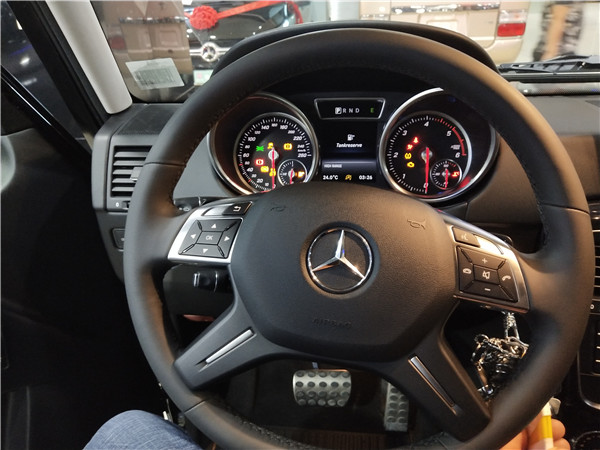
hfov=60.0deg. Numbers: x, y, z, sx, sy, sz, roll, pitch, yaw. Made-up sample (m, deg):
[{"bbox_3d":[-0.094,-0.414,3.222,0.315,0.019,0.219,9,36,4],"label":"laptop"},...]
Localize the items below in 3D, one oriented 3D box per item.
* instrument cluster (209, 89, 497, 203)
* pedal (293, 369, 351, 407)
[{"bbox_3d":[0.060,-0.096,0.645,0.343,0.132,0.070,1,4,8],"label":"instrument cluster"},{"bbox_3d":[0.043,0.307,0.980,0.109,0.063,0.030,1,5,8],"label":"pedal"}]

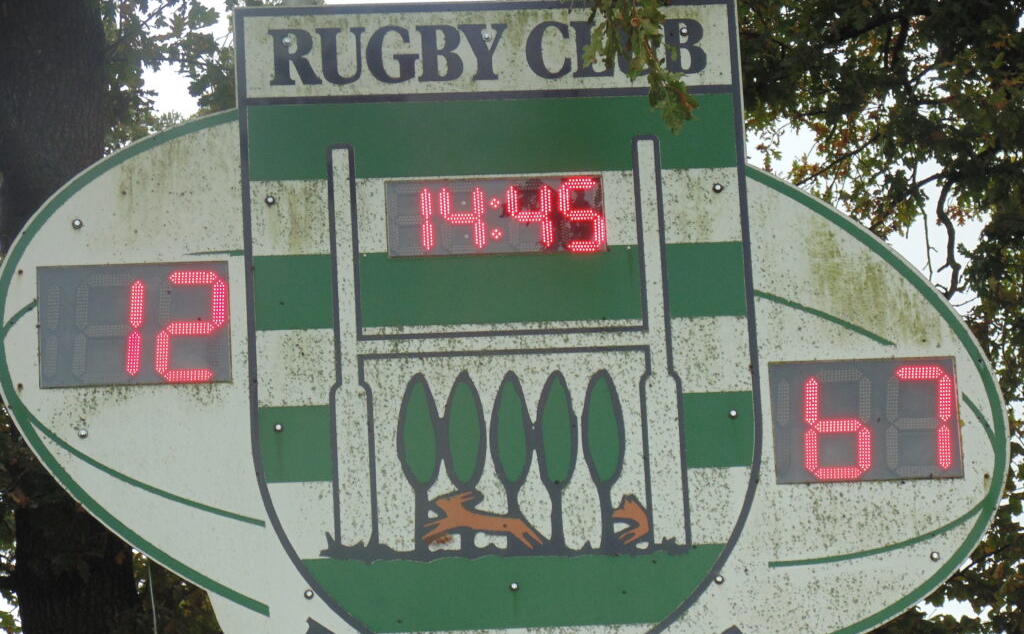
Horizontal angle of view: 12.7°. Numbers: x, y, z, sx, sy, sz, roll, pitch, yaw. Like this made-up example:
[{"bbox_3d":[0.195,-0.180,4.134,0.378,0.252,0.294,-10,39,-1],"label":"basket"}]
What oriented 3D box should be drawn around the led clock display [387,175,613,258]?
[{"bbox_3d":[-0.044,-0.256,11.787,0.562,0.210,0.060,-2,-14,-5],"label":"led clock display"}]

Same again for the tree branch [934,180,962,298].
[{"bbox_3d":[1.714,-0.308,18.000,0.110,0.463,0.140,-2,-14,-5],"label":"tree branch"}]

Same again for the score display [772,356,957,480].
[{"bbox_3d":[0.902,0.271,11.723,0.485,0.322,0.060,-2,-14,-5],"label":"score display"}]

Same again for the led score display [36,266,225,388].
[{"bbox_3d":[-0.958,0.027,11.642,0.485,0.321,0.060,-2,-14,-5],"label":"led score display"}]

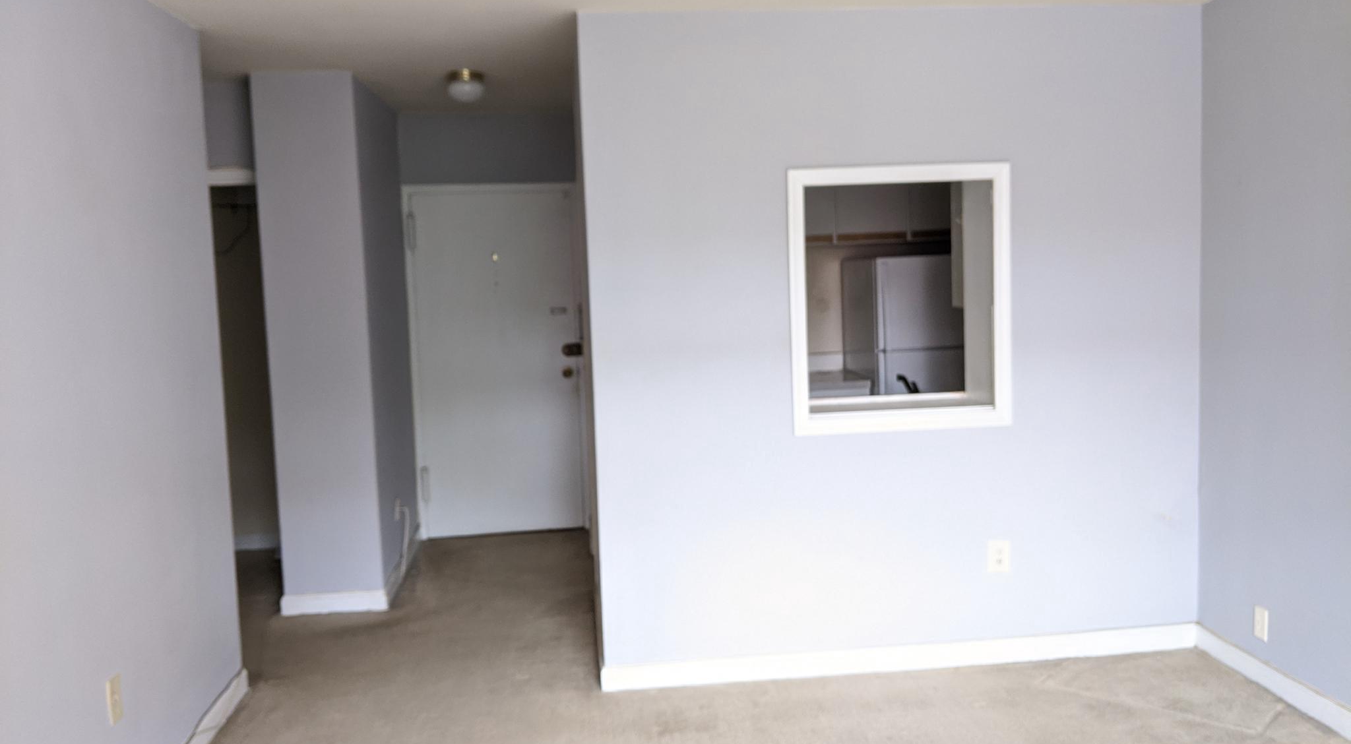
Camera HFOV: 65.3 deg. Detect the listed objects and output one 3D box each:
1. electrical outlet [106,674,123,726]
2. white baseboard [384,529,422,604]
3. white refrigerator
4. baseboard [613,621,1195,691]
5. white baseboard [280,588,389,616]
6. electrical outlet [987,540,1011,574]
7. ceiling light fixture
[{"bbox_3d":[-1.544,0.901,2.900,0.010,0.120,0.075,-3,6,-6],"label":"electrical outlet"},{"bbox_3d":[-1.419,1.003,5.563,0.018,0.104,1.280,-3,6,-6],"label":"white baseboard"},{"bbox_3d":[1.396,0.132,5.959,0.708,1.567,0.688,-3,6,-6],"label":"white refrigerator"},{"bbox_3d":[0.889,1.084,4.028,2.344,0.102,0.018,-3,6,-6],"label":"baseboard"},{"bbox_3d":[-1.584,1.075,4.912,0.478,0.104,0.018,-3,6,-6],"label":"white baseboard"},{"bbox_3d":[1.242,0.708,4.033,0.078,0.120,0.010,-3,6,-6],"label":"electrical outlet"},{"bbox_3d":[-0.956,-1.294,4.808,0.182,0.130,0.182,-3,6,-6],"label":"ceiling light fixture"}]

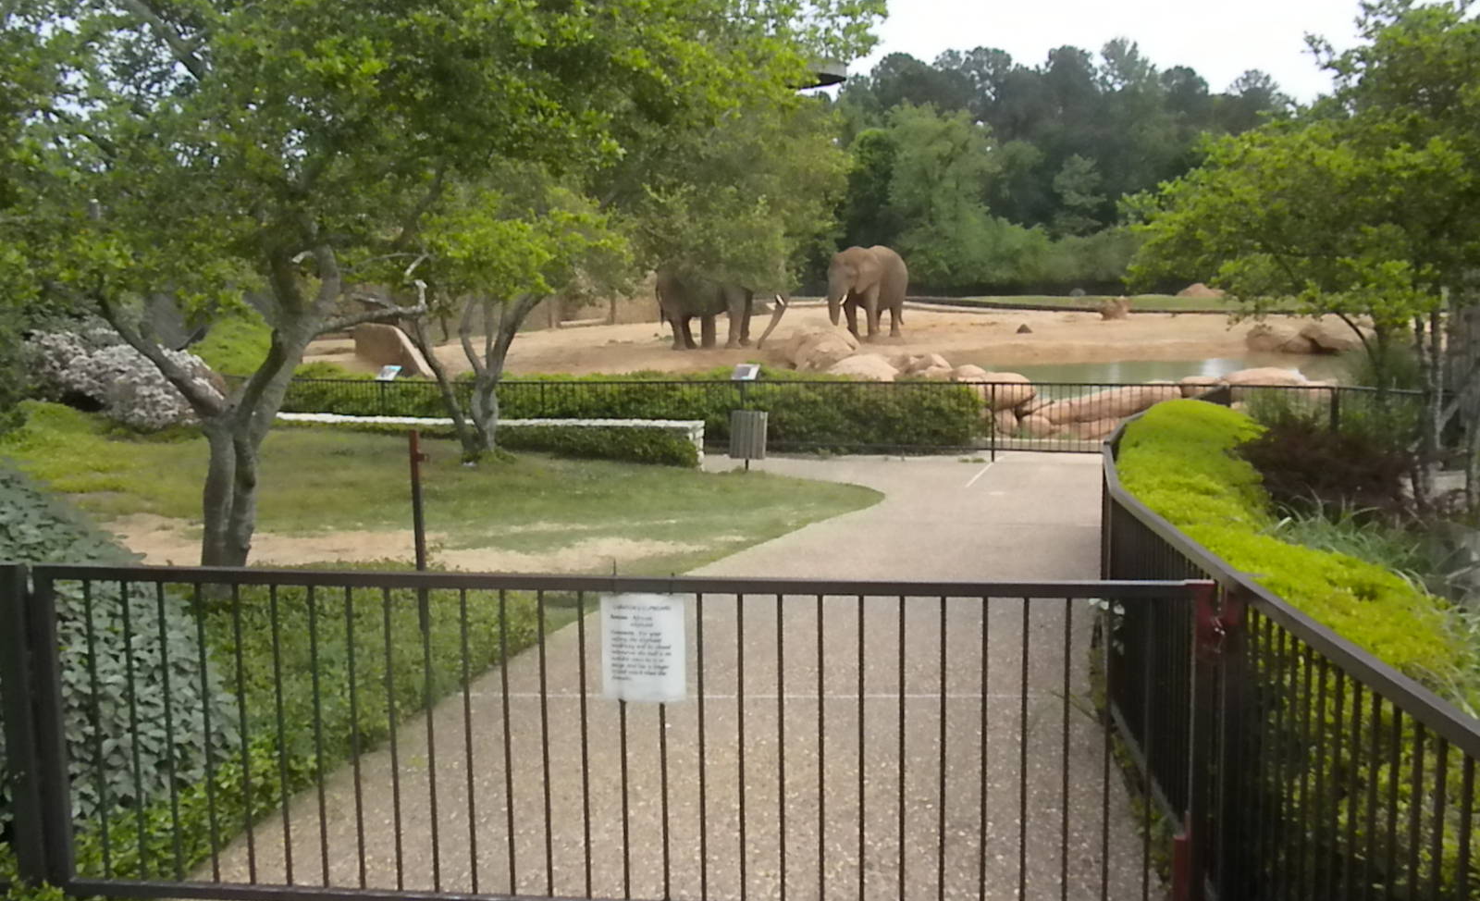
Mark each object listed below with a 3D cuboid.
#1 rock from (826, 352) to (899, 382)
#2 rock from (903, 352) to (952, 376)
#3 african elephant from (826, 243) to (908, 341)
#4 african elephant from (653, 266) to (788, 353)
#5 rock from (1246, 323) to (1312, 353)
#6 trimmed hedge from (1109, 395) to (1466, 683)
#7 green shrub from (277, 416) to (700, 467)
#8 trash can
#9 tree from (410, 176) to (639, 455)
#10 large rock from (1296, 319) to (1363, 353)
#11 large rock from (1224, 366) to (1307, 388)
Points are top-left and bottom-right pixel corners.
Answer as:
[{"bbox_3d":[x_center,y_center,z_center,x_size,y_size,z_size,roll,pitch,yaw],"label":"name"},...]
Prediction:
[{"bbox_3d":[2.275,-1.499,29.500,1.400,0.750,1.200,-1,8,0],"label":"rock"},{"bbox_3d":[3.659,-1.643,31.000,1.000,0.600,0.900,-1,8,0],"label":"rock"},{"bbox_3d":[3.659,-4.519,45.300,1.600,2.650,3.200,5,9,37],"label":"african elephant"},{"bbox_3d":[-0.491,-3.945,42.000,3.600,2.600,1.600,-1,8,-4],"label":"african elephant"},{"bbox_3d":[13.779,-2.886,40.500,1.700,0.850,1.300,-1,8,0],"label":"rock"},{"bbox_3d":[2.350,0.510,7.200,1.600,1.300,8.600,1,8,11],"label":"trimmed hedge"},{"bbox_3d":[-3.197,-0.096,20.300,5.350,0.600,0.700,-2,8,-9],"label":"green shrub"},{"bbox_3d":[0.110,-0.168,20.000,0.490,0.700,0.490,-1,8,0],"label":"trash can"},{"bbox_3d":[-2.618,-1.546,18.800,2.650,3.350,2.500,-1,8,0],"label":"tree"},{"bbox_3d":[15.111,-2.901,40.500,1.650,0.900,1.300,-1,8,0],"label":"large rock"},{"bbox_3d":[8.803,-1.172,26.500,1.400,0.550,1.000,-1,8,0],"label":"large rock"}]

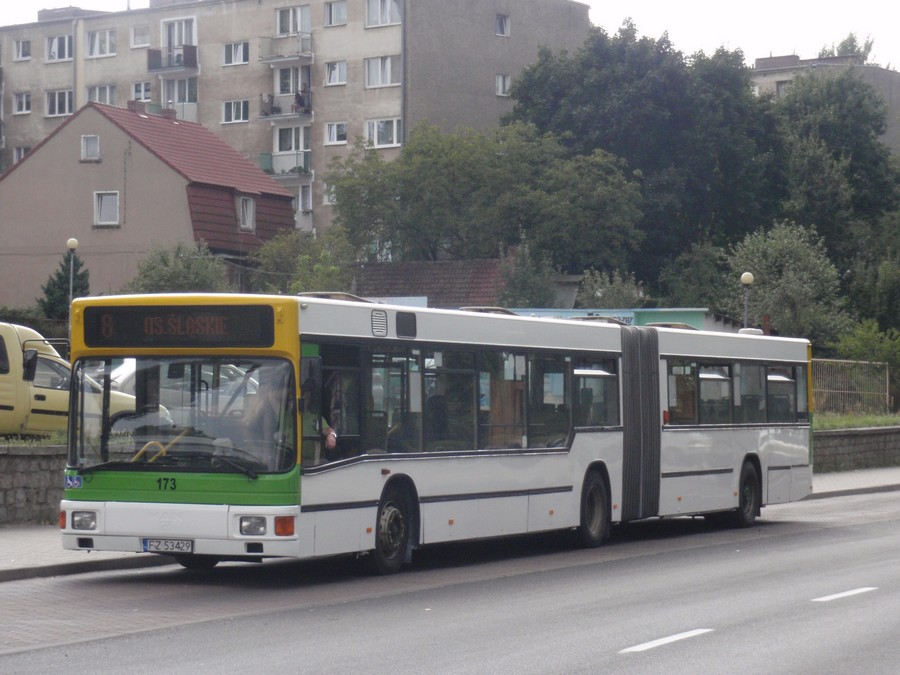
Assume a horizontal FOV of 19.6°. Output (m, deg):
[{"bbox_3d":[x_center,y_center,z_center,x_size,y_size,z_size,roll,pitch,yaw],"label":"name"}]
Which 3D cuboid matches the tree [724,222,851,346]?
[{"bbox_3d":[8.048,-0.739,62.000,3.000,4.010,3.000,0,-1,0],"label":"tree"}]

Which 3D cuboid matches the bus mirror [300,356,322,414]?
[{"bbox_3d":[-1.267,0.439,23.932,0.220,0.520,0.140,-1,-2,23],"label":"bus mirror"}]

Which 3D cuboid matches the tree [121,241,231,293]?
[{"bbox_3d":[-8.836,-1.648,84.000,3.500,3.000,3.200,1,-1,0],"label":"tree"}]

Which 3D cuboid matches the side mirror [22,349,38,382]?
[{"bbox_3d":[-4.096,0.276,25.400,0.180,0.325,0.080,-1,-2,42],"label":"side mirror"}]

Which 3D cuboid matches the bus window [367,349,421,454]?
[{"bbox_3d":[-0.593,0.660,26.732,0.060,1.063,1.308,0,-1,24],"label":"bus window"}]

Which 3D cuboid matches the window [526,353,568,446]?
[{"bbox_3d":[1.135,0.760,30.637,0.060,1.083,1.336,0,-1,24],"label":"window"}]

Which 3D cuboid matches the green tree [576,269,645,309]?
[{"bbox_3d":[4.321,-0.458,70.000,1.830,2.800,1.800,0,-1,0],"label":"green tree"}]

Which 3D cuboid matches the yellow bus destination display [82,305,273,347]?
[{"bbox_3d":[-2.584,-0.108,24.526,2.040,0.390,0.100,-1,-2,23],"label":"yellow bus destination display"}]

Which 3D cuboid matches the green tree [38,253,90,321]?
[{"bbox_3d":[-12.190,-1.451,82.000,1.650,2.600,1.600,1,-1,0],"label":"green tree"}]

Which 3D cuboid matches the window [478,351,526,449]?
[{"bbox_3d":[0.580,0.695,28.641,0.050,1.050,1.360,-1,-2,23],"label":"window"}]

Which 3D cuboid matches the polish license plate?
[{"bbox_3d":[-2.637,1.953,24.384,0.525,0.116,0.020,-1,-2,23],"label":"polish license plate"}]

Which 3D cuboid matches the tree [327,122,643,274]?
[{"bbox_3d":[1.274,-4.505,96.000,11.670,6.870,10.000,0,-1,0],"label":"tree"}]

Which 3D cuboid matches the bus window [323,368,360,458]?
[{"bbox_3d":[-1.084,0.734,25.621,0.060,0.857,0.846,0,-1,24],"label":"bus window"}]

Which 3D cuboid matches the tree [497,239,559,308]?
[{"bbox_3d":[2.087,-0.862,70.000,1.670,3.610,1.700,0,-1,0],"label":"tree"}]

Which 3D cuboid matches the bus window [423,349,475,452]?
[{"bbox_3d":[-0.008,0.658,27.278,0.050,1.070,1.360,-1,-2,23],"label":"bus window"}]

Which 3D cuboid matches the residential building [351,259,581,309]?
[{"bbox_3d":[0.385,-0.308,80.000,6.600,4.500,4.800,0,-2,28],"label":"residential building"}]

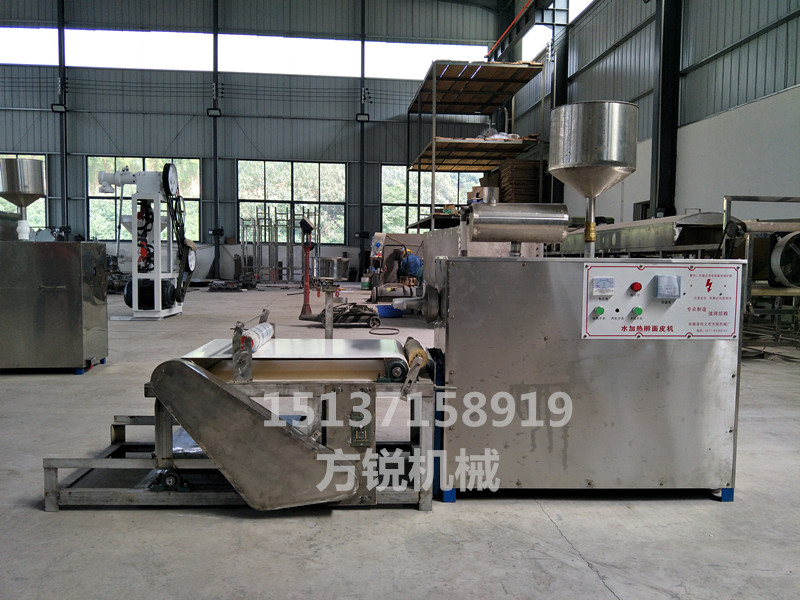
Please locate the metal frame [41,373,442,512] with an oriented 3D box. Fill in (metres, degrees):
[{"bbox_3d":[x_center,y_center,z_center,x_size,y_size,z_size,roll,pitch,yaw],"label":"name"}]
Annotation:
[{"bbox_3d":[-0.485,0.419,1.897,1.153,0.400,0.490,1,4,-2],"label":"metal frame"}]

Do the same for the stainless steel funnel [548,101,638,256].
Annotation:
[{"bbox_3d":[0.674,-0.402,1.955,0.292,0.512,0.292,0,4,-3],"label":"stainless steel funnel"}]

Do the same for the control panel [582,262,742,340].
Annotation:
[{"bbox_3d":[0.826,0.007,1.740,0.502,0.237,0.030,0,4,-3],"label":"control panel"}]

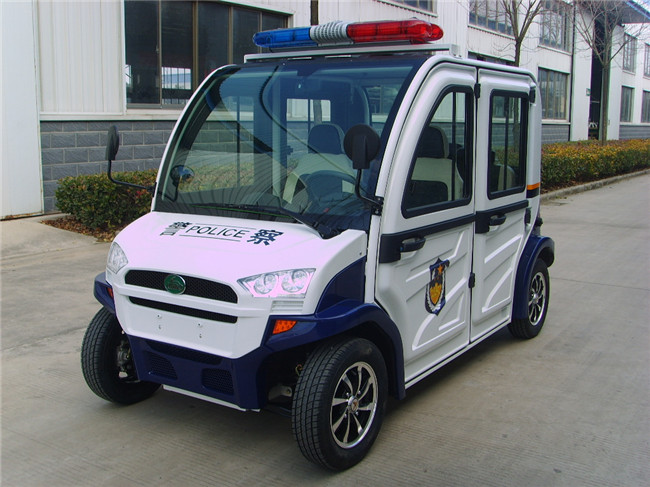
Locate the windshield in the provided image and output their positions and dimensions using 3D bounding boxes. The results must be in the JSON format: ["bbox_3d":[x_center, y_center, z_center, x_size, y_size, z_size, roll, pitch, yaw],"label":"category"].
[{"bbox_3d":[-0.223,-0.574,3.629,1.340,1.046,0.203,6,-27,33],"label":"windshield"}]

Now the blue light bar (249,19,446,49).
[{"bbox_3d":[0.100,-1.138,4.022,1.167,0.122,0.294,6,11,33],"label":"blue light bar"}]

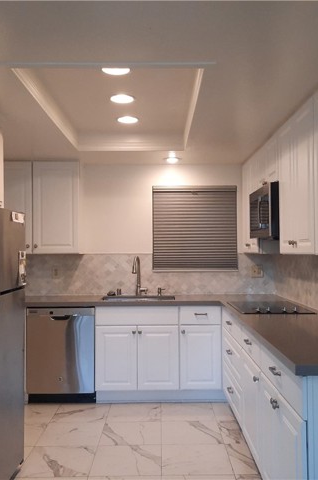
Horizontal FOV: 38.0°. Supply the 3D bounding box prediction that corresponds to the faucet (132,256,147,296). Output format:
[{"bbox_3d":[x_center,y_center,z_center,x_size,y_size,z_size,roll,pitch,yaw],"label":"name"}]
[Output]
[{"bbox_3d":[-0.187,0.359,4.525,0.145,0.394,0.230,0,-1,10],"label":"faucet"}]

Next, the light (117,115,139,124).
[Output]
[{"bbox_3d":[-0.252,-0.981,3.784,0.170,0.030,0.170,0,-1,0],"label":"light"}]

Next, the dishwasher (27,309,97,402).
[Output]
[{"bbox_3d":[-0.873,1.043,4.411,0.609,0.870,0.608,0,-1,0],"label":"dishwasher"}]

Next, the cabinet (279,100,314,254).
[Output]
[{"bbox_3d":[1.045,-0.363,3.031,0.315,0.914,0.755,0,-1,0],"label":"cabinet"}]

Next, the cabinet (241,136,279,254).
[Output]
[{"bbox_3d":[1.045,-0.339,4.087,0.315,0.914,1.358,0,-1,0],"label":"cabinet"}]

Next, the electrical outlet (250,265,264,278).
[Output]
[{"bbox_3d":[1.015,0.326,4.745,0.117,0.129,0.012,0,-1,0],"label":"electrical outlet"}]

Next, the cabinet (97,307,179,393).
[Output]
[{"bbox_3d":[-0.190,0.979,4.417,0.750,0.760,0.600,0,-1,0],"label":"cabinet"}]

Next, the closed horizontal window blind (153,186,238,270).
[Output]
[{"bbox_3d":[0.371,-0.110,4.721,0.851,0.859,0.060,0,-1,0],"label":"closed horizontal window blind"}]

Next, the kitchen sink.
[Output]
[{"bbox_3d":[-0.185,0.653,4.396,0.674,0.200,0.440,0,-1,0],"label":"kitchen sink"}]

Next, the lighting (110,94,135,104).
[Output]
[{"bbox_3d":[-0.255,-0.982,3.232,0.180,0.030,0.180,0,-1,0],"label":"lighting"}]

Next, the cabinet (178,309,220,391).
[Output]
[{"bbox_3d":[0.374,0.974,4.422,0.375,0.755,0.608,0,-1,0],"label":"cabinet"}]

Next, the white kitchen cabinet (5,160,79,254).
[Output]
[{"bbox_3d":[-1.207,-0.309,4.605,0.874,0.895,0.319,0,-1,0],"label":"white kitchen cabinet"}]

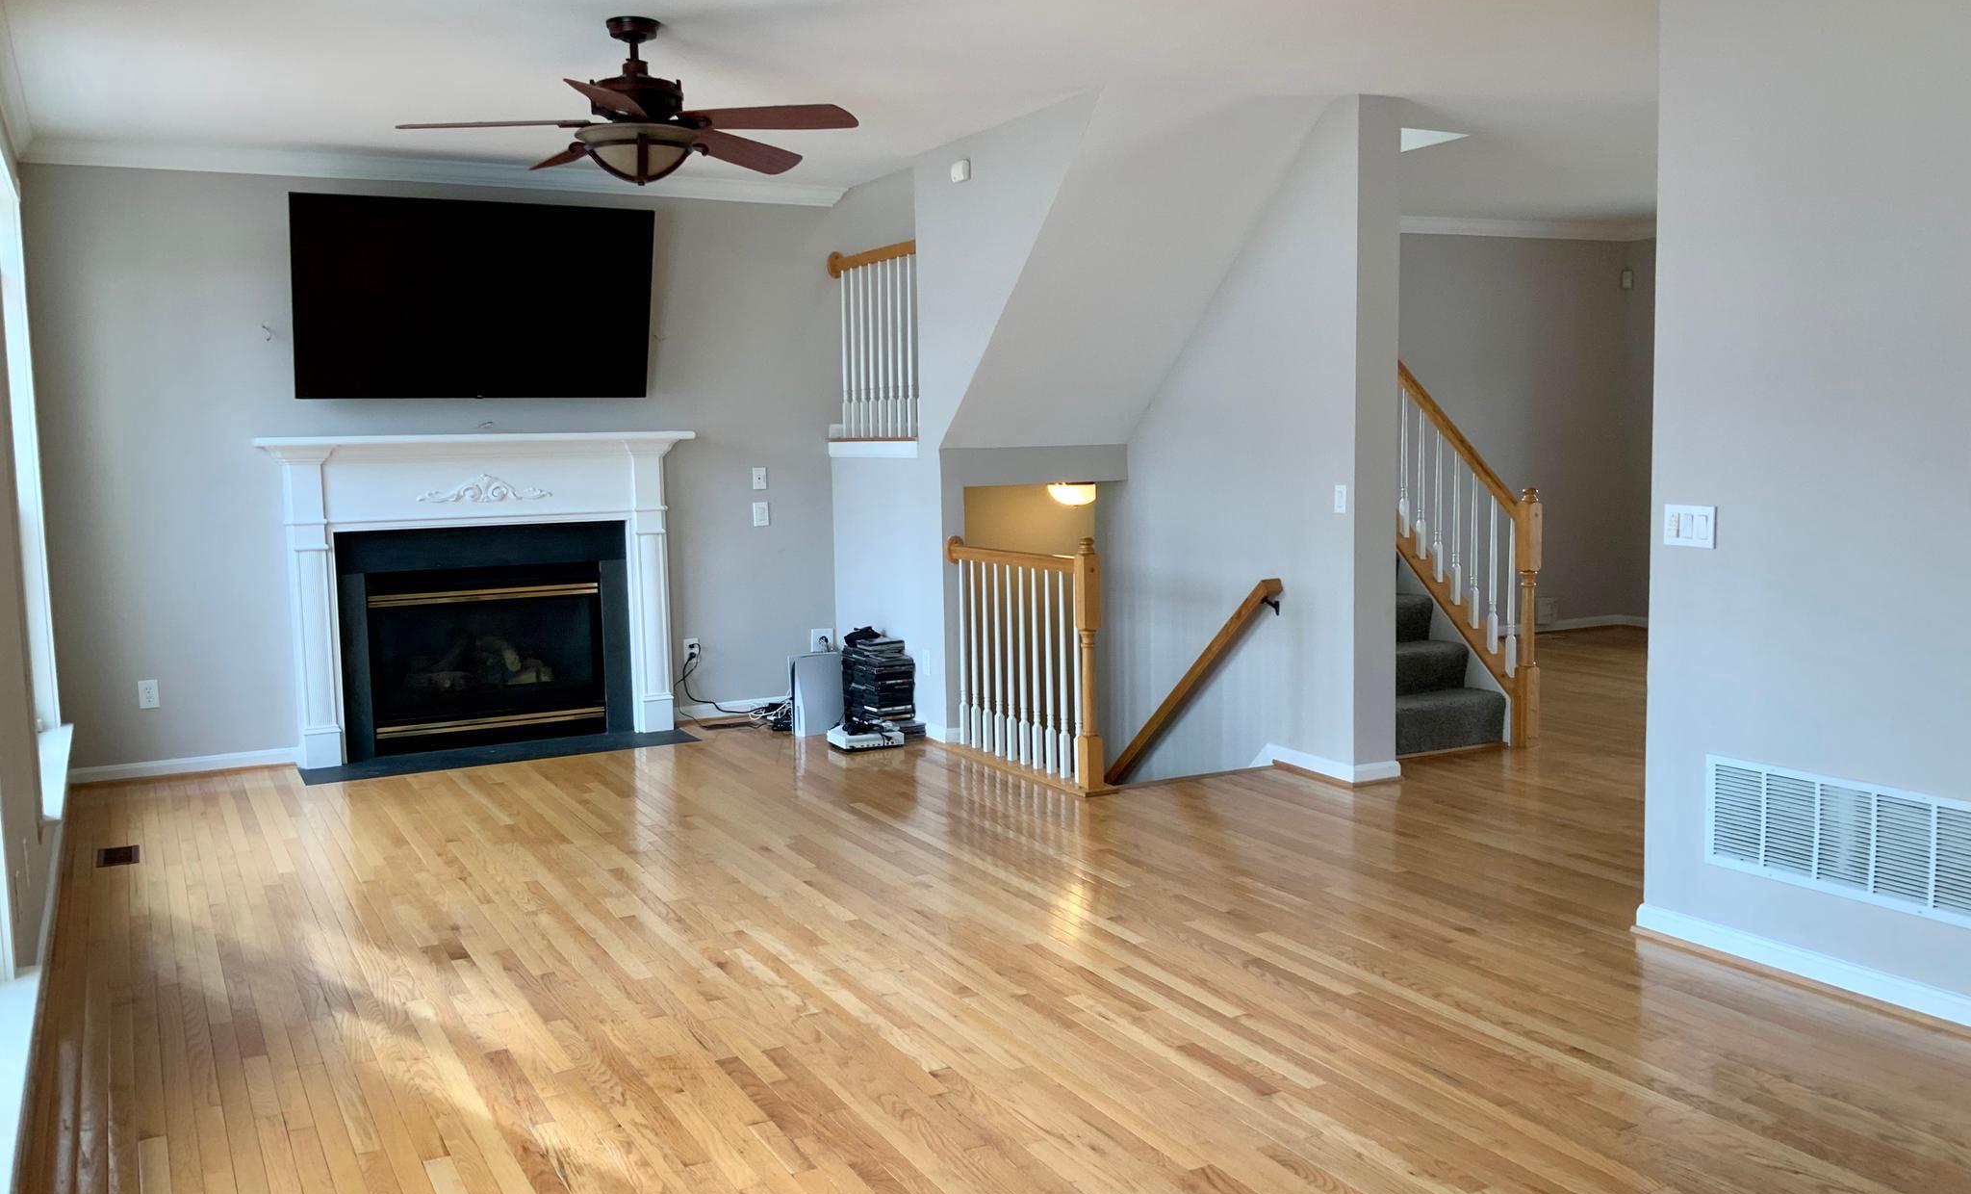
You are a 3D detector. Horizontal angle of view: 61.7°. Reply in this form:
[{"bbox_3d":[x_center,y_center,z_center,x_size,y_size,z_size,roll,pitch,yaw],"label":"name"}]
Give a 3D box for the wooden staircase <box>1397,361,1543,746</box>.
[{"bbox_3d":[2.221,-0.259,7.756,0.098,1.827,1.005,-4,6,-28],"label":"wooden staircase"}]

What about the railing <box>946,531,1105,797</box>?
[{"bbox_3d":[0.148,0.233,7.181,0.107,1.028,1.250,-4,6,-28],"label":"railing"}]

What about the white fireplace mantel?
[{"bbox_3d":[-2.352,-0.016,7.862,1.985,1.490,0.211,-4,6,-28],"label":"white fireplace mantel"}]

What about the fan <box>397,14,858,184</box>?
[{"bbox_3d":[-1.111,-1.561,5.237,1.433,0.497,1.433,-4,6,-28],"label":"fan"}]

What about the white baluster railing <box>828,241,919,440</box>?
[{"bbox_3d":[-0.539,-1.272,8.240,0.084,0.962,1.054,-4,6,-28],"label":"white baluster railing"}]

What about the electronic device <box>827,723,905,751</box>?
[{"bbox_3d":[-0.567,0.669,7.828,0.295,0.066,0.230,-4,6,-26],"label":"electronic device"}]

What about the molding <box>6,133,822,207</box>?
[{"bbox_3d":[-2.385,-1.974,7.754,3.718,0.094,0.087,-4,6,-28],"label":"molding"}]

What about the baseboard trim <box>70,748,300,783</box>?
[{"bbox_3d":[-3.572,0.759,7.388,0.941,0.079,0.021,-4,6,-28],"label":"baseboard trim"}]

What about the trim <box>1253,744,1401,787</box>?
[{"bbox_3d":[1.444,0.696,7.040,0.281,0.084,0.696,-4,6,-28],"label":"trim"}]

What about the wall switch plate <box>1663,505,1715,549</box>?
[{"bbox_3d":[1.897,-0.190,4.457,0.008,0.114,0.160,-4,6,-28],"label":"wall switch plate"}]

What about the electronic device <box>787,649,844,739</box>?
[{"bbox_3d":[-0.839,0.478,8.172,0.104,0.394,0.260,3,7,40],"label":"electronic device"}]

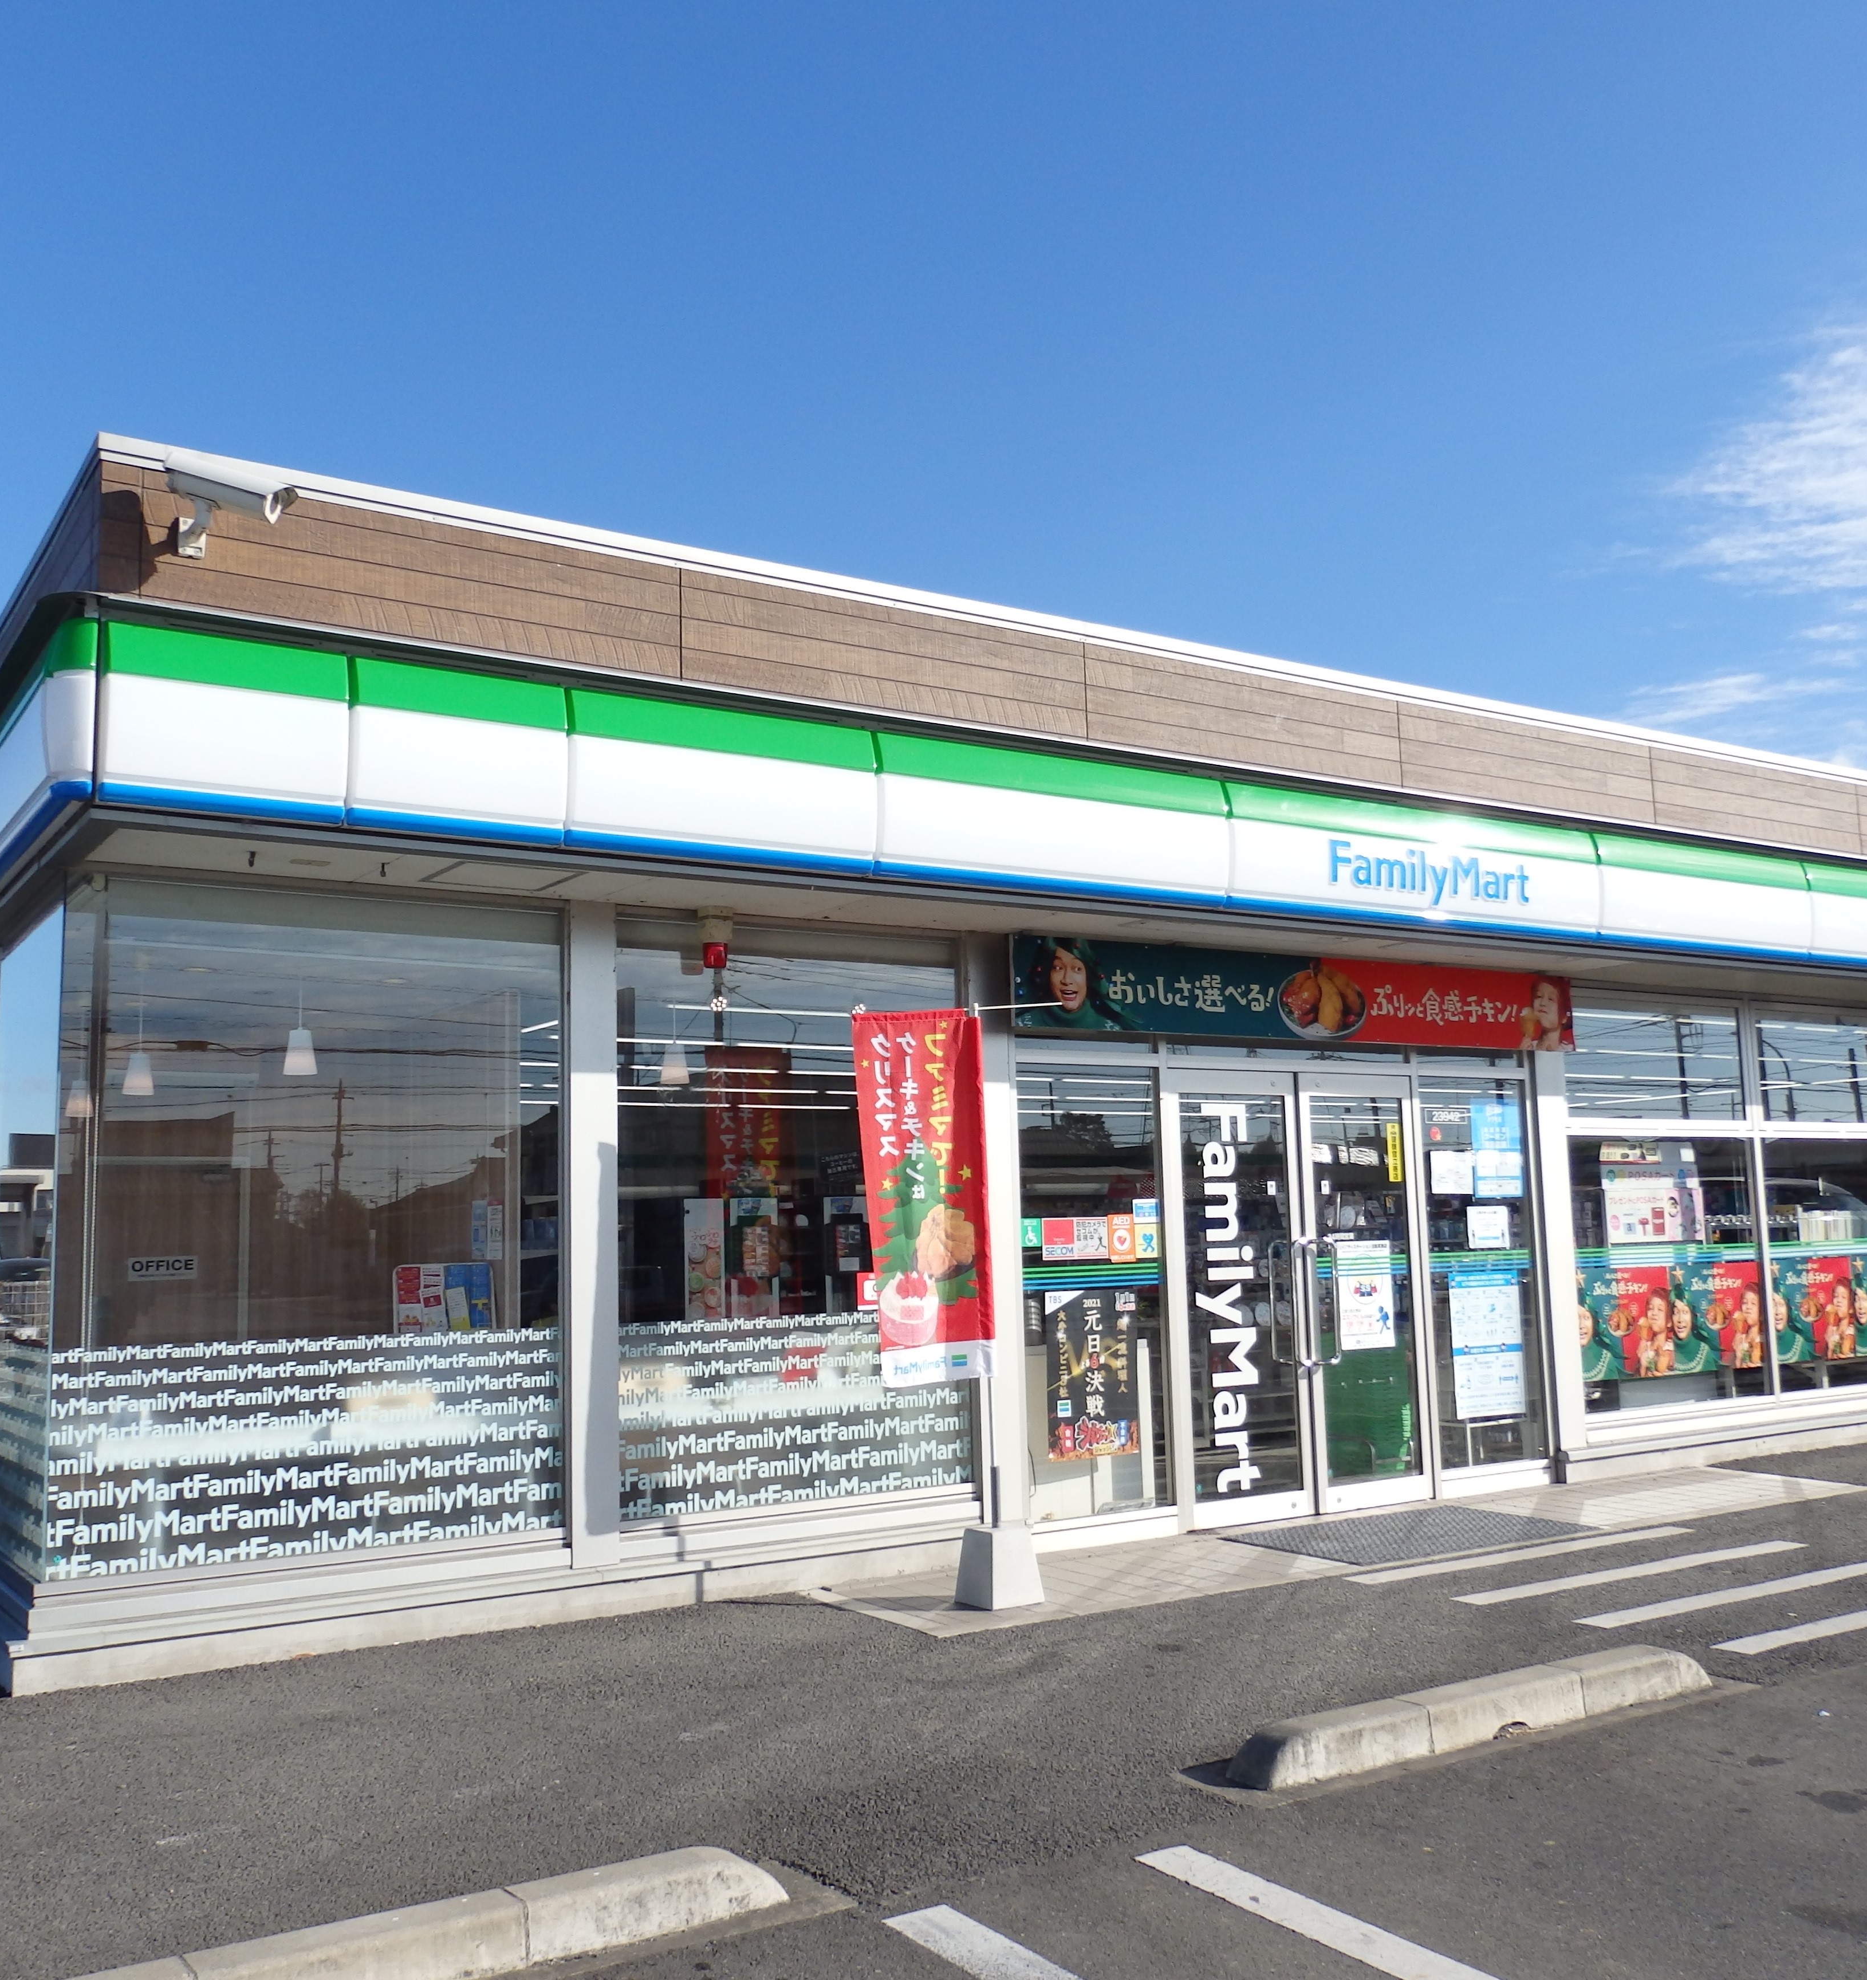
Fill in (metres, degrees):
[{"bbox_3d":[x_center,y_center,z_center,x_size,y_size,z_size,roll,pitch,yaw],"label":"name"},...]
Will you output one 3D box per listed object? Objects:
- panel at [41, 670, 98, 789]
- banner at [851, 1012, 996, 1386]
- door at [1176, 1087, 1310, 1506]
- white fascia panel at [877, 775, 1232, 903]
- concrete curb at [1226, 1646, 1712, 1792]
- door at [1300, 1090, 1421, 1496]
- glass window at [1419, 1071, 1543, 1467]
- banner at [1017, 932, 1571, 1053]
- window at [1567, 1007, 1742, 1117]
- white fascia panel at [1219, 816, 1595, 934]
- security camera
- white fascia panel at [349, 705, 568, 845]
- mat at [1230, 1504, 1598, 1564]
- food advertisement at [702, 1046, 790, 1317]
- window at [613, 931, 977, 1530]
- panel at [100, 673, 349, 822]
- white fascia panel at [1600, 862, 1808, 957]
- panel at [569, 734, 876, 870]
[{"bbox_3d":[-2.588,-0.769,5.715,0.134,0.360,0.134,3,-8,-33],"label":"panel"},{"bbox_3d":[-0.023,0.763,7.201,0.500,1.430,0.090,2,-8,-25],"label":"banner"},{"bbox_3d":[1.496,1.507,9.260,0.770,2.050,0.060,3,-8,-33],"label":"door"},{"bbox_3d":[0.524,-0.605,7.882,1.790,0.374,0.100,3,-9,-33],"label":"white fascia panel"},{"bbox_3d":[1.506,1.947,5.192,1.729,0.121,0.157,3,-8,-33],"label":"concrete curb"},{"bbox_3d":[2.129,1.462,9.371,0.770,2.050,0.060,3,-8,-33],"label":"door"},{"bbox_3d":[2.966,1.495,10.244,0.834,2.055,0.050,3,-9,-33],"label":"glass window"},{"bbox_3d":[1.891,0.055,9.200,3.709,0.413,0.040,3,-8,-33],"label":"banner"},{"bbox_3d":[4.284,0.428,11.260,1.669,0.660,0.060,3,-8,-33],"label":"window"},{"bbox_3d":[2.325,-0.501,9.032,2.478,0.374,0.100,3,-9,-33],"label":"white fascia panel"},{"bbox_3d":[-2.164,-1.459,5.824,0.364,0.281,0.213,12,-8,-5],"label":"security camera"},{"bbox_3d":[-1.621,-0.728,6.514,0.763,0.374,0.100,3,-9,-33],"label":"white fascia panel"},{"bbox_3d":[2.165,2.450,8.629,1.503,0.020,0.946,3,-9,-33],"label":"mat"},{"bbox_3d":[-0.793,0.815,8.173,0.408,1.140,0.030,3,-8,-33],"label":"food advertisement"},{"bbox_3d":[-0.523,0.910,7.706,1.642,2.298,0.060,3,-8,-33],"label":"window"},{"bbox_3d":[-2.144,-0.728,5.763,0.721,0.373,0.080,3,-8,-33],"label":"panel"},{"bbox_3d":[4.092,-0.397,10.035,1.806,0.388,0.080,3,-8,-33],"label":"white fascia panel"},{"bbox_3d":[-0.724,-0.646,6.702,1.217,0.368,0.080,3,-8,-33],"label":"panel"}]

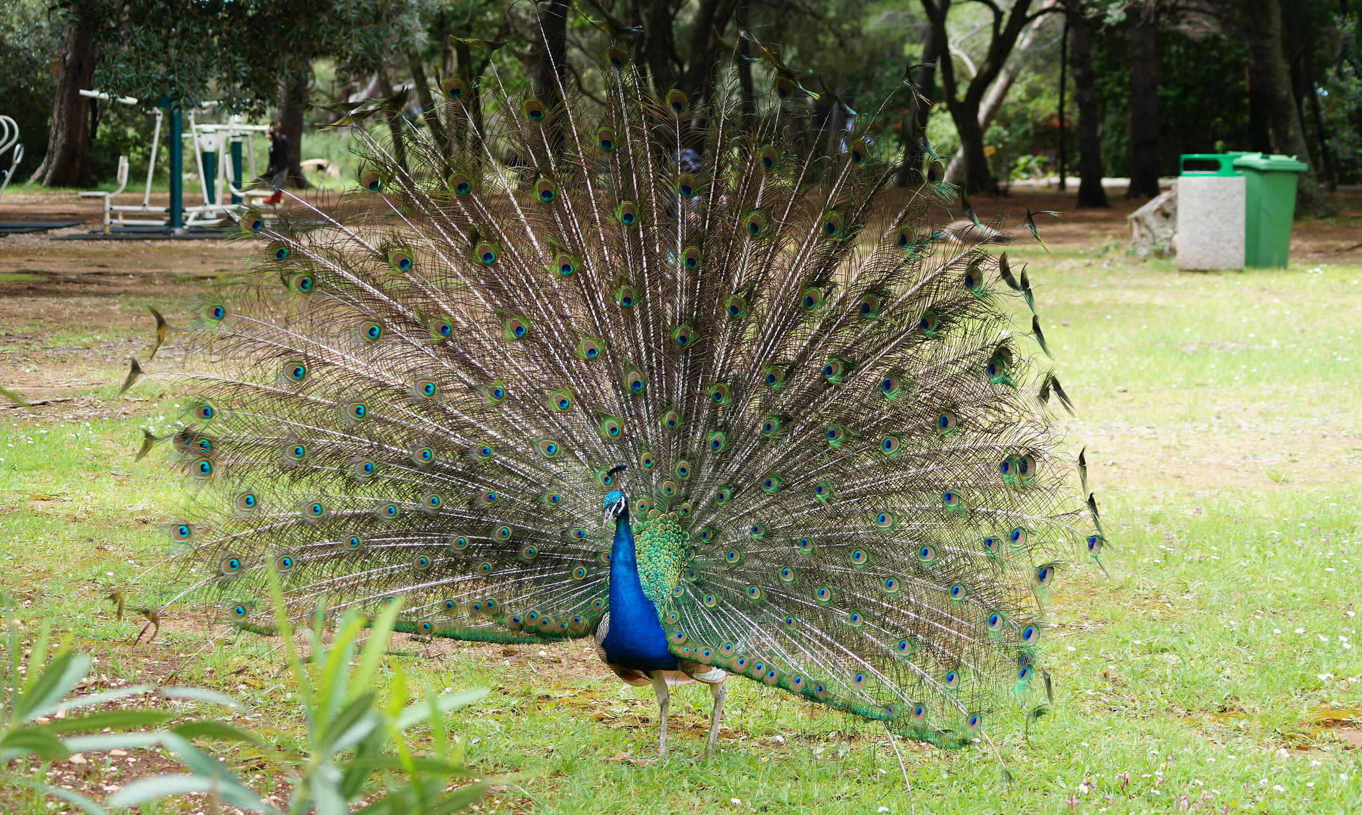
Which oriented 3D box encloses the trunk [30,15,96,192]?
[{"bbox_3d":[-10.110,-5.040,50.800,1.050,2.878,0.950,0,6,0],"label":"trunk"}]

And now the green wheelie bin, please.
[{"bbox_3d":[4.972,-1.670,26.300,0.520,1.000,0.600,-3,6,-27],"label":"green wheelie bin"}]

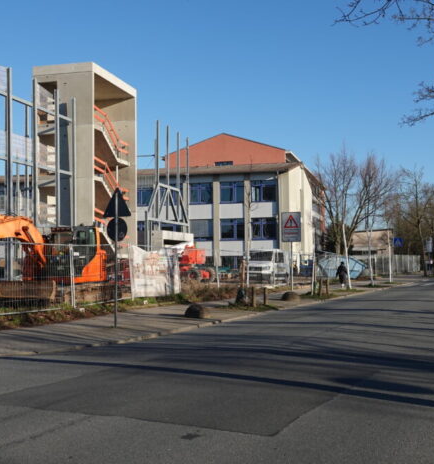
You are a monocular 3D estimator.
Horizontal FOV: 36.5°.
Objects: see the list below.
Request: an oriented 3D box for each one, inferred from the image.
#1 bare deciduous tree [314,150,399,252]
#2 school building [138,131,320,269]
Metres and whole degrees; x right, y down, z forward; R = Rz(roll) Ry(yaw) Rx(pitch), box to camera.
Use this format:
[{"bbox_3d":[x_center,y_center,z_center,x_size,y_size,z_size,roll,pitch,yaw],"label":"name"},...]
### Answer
[{"bbox_3d":[12.300,-1.650,58.000,7.200,11.300,7.000,0,-2,0],"label":"bare deciduous tree"},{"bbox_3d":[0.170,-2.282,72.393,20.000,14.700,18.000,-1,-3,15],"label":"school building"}]

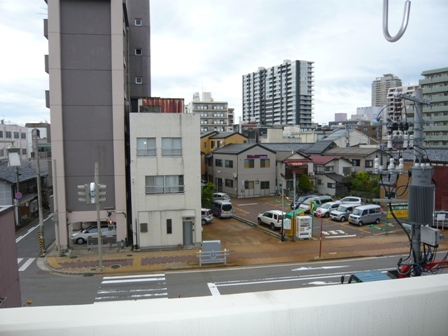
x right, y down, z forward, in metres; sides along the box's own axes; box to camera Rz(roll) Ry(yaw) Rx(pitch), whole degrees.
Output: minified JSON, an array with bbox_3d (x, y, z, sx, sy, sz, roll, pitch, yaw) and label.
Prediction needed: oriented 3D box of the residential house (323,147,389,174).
[{"bbox_3d":[24.501,0.127,67.677,6.600,7.200,10.500,-2,4,-26],"label":"residential house"}]

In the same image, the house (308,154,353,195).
[{"bbox_3d":[18.208,1.126,61.026,5.600,6.200,6.800,-2,4,-26],"label":"house"}]

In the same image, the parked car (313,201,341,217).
[{"bbox_3d":[12.527,4.832,42.752,3.750,1.520,1.660,-2,4,-24],"label":"parked car"}]

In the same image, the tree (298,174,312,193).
[{"bbox_3d":[13.248,2.847,58.800,2.150,3.450,2.150,0,4,0],"label":"tree"}]

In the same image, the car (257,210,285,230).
[{"bbox_3d":[5.186,5.067,37.634,1.770,1.700,4.400,-2,4,-26],"label":"car"}]

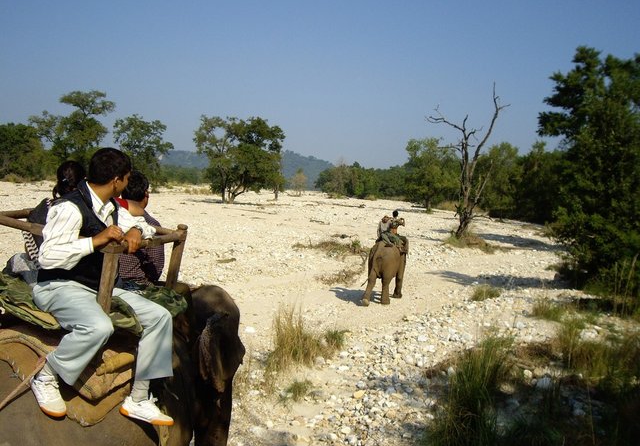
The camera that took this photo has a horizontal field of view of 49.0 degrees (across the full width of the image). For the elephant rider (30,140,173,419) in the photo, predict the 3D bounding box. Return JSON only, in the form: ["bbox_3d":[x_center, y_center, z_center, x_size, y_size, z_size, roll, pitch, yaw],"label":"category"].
[{"bbox_3d":[-1.068,0.312,3.450,0.750,1.340,0.600,5,4,41],"label":"elephant rider"}]

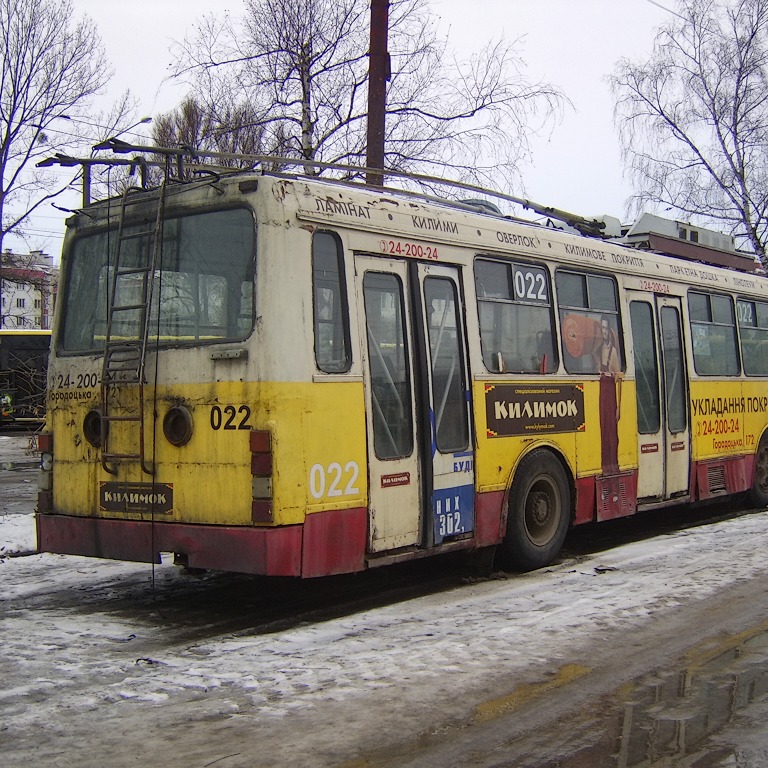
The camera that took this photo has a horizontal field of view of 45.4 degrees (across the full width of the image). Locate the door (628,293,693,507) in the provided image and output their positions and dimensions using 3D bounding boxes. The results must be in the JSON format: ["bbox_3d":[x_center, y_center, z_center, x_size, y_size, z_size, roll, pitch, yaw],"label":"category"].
[{"bbox_3d":[2.880,0.130,9.550,0.100,2.150,1.200,-3,-2,43],"label":"door"}]

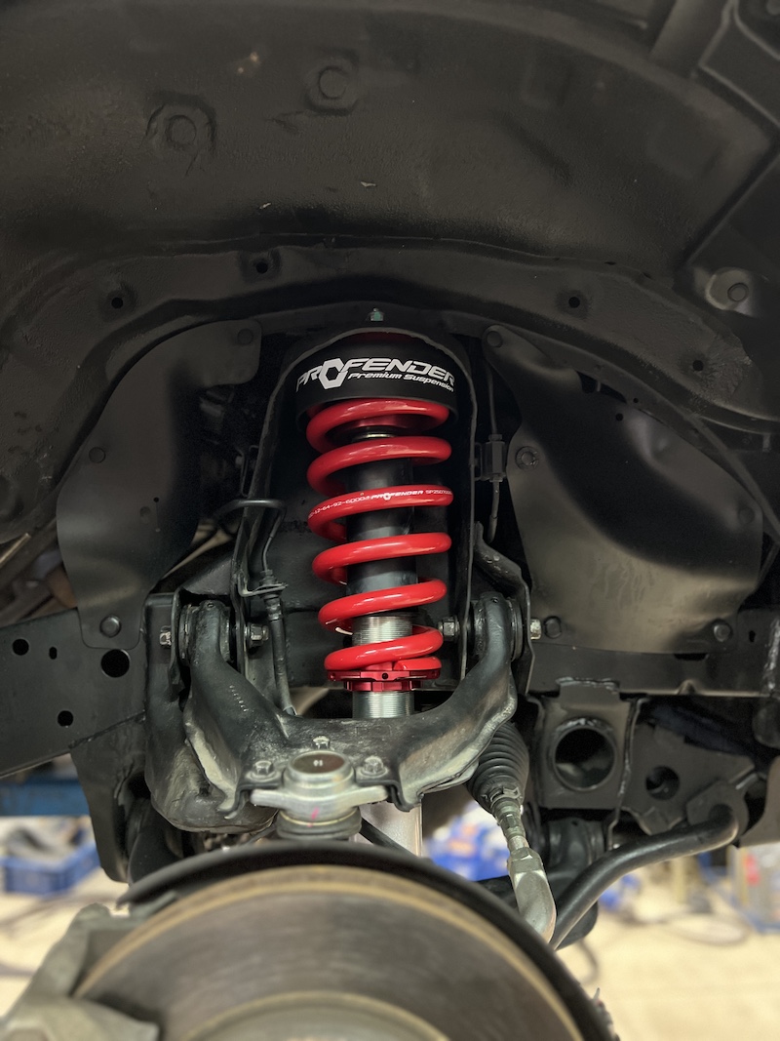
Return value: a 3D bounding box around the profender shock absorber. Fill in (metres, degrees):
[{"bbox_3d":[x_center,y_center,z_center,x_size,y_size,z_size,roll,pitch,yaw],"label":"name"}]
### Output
[{"bbox_3d":[-0.007,0.067,0.662,0.142,0.445,0.142,-2,-11,0],"label":"profender shock absorber"}]

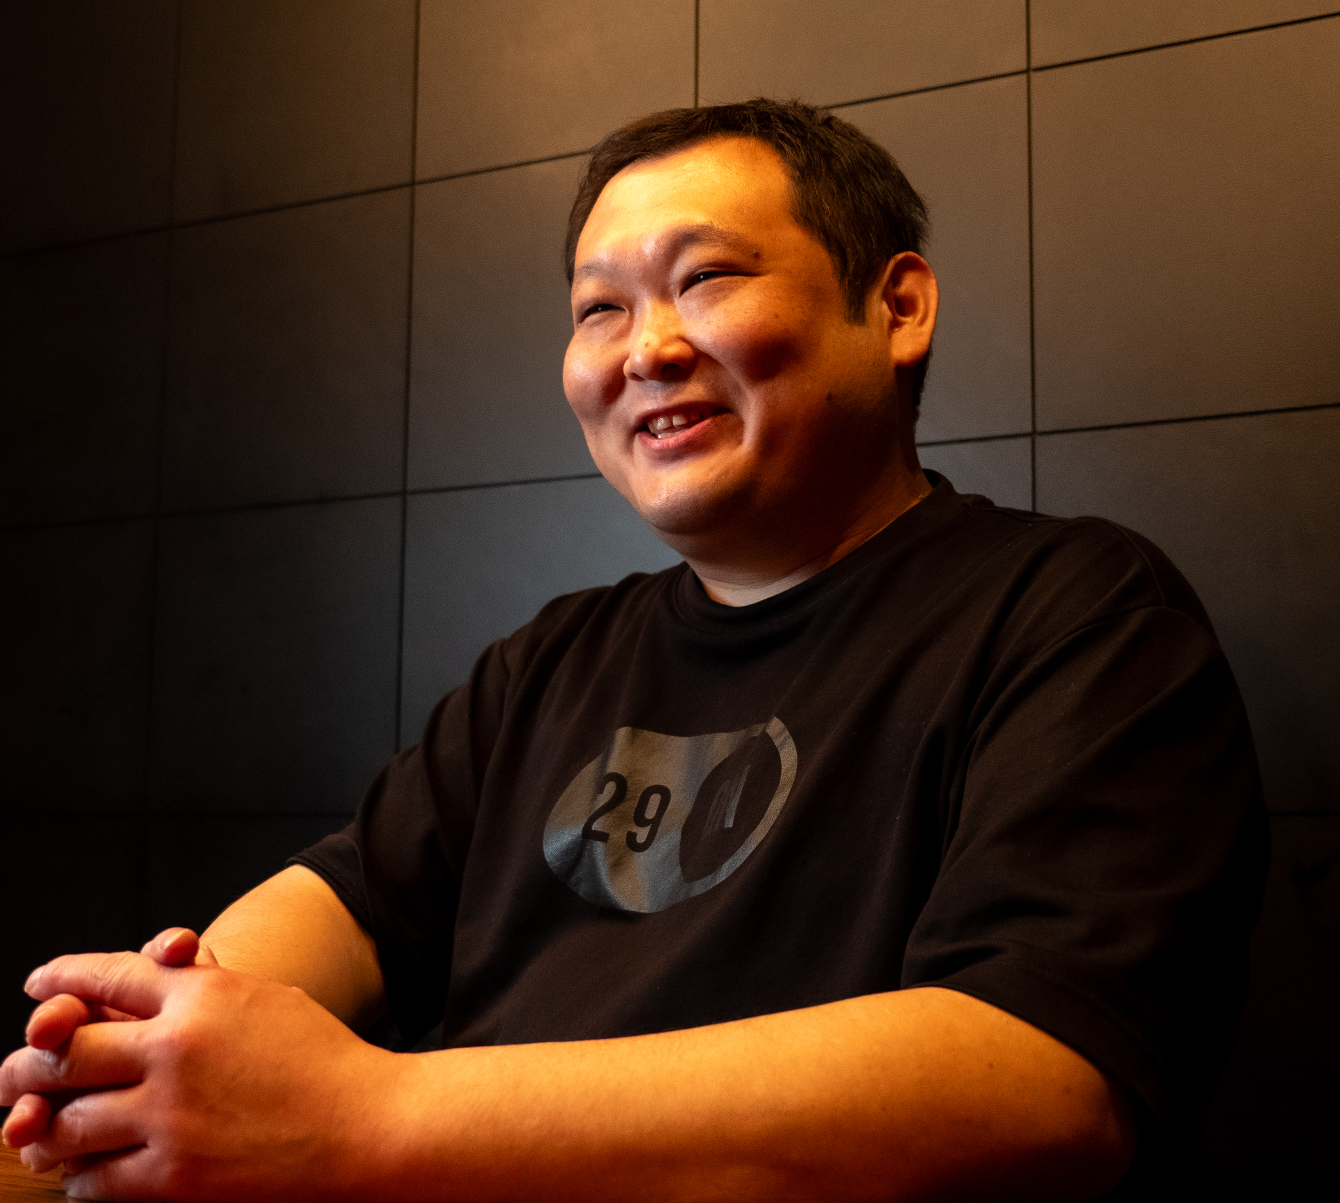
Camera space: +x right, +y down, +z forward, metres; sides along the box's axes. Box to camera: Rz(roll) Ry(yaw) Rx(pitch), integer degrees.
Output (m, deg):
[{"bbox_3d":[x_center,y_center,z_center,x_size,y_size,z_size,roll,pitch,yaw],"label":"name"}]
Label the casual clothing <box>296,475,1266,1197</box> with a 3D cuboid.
[{"bbox_3d":[0.078,0.195,1.150,0.540,0.560,0.360,-4,-8,37],"label":"casual clothing"}]

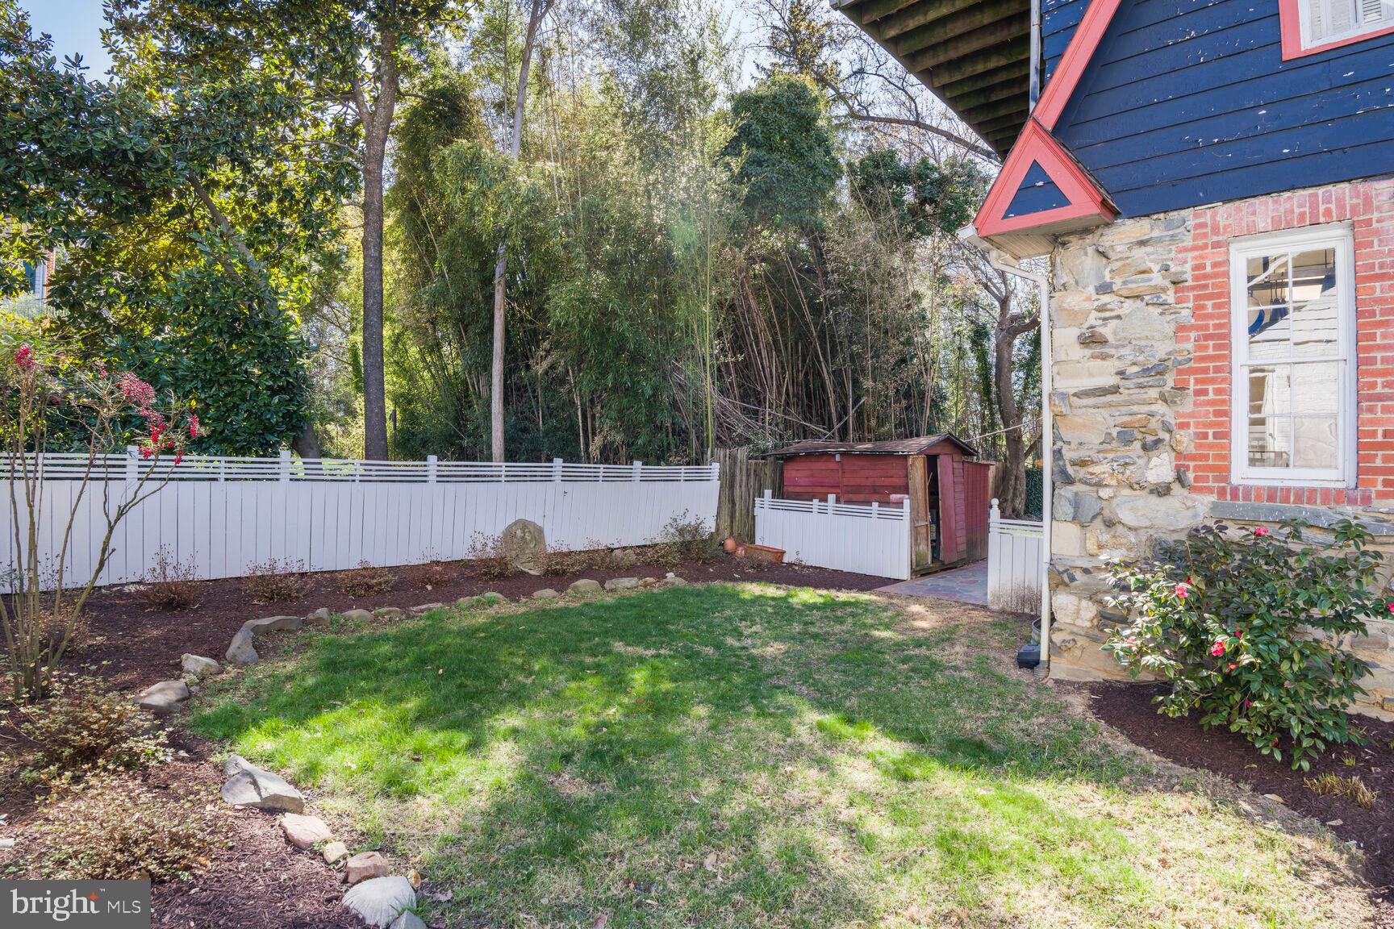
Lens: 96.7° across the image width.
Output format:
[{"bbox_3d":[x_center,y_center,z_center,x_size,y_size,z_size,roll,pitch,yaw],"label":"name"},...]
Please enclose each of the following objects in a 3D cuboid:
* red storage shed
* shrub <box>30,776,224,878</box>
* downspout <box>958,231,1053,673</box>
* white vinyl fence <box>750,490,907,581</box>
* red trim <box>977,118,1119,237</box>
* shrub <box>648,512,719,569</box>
[{"bbox_3d":[3.201,0.551,10.494,2.438,2.078,2.968,2,2,44],"label":"red storage shed"},{"bbox_3d":[-2.258,1.330,2.470,0.636,0.265,0.615,0,2,0],"label":"shrub"},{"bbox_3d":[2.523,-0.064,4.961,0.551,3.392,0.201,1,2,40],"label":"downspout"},{"bbox_3d":[1.919,1.002,9.254,2.565,1.124,0.100,1,2,37],"label":"white vinyl fence"},{"bbox_3d":[2.618,-2.184,4.685,0.837,0.795,0.297,1,2,38],"label":"red trim"},{"bbox_3d":[-0.212,1.124,9.911,1.113,0.763,1.007,0,2,0],"label":"shrub"}]

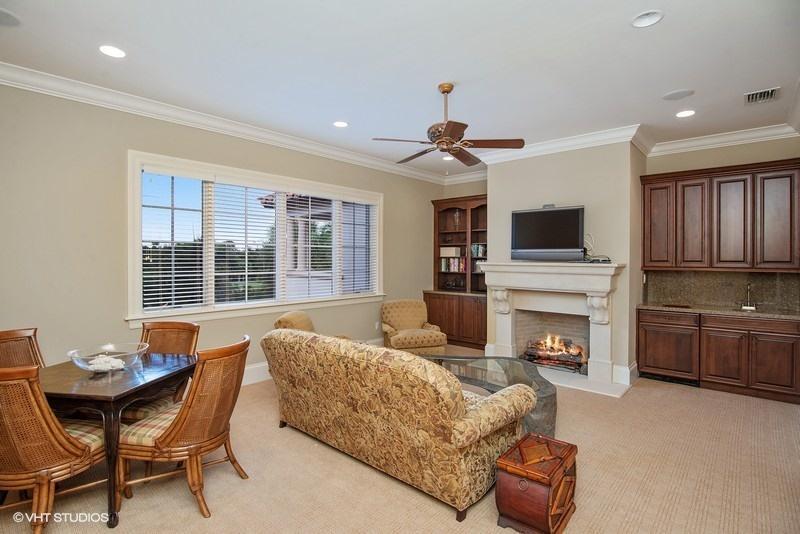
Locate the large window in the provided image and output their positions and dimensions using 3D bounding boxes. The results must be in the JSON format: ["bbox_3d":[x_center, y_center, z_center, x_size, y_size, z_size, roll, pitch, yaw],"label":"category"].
[{"bbox_3d":[-1.427,-0.336,4.837,0.140,1.640,3.400,1,2,44],"label":"large window"}]

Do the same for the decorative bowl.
[{"bbox_3d":[-1.955,0.627,2.537,0.430,0.135,0.430,0,1,7],"label":"decorative bowl"}]

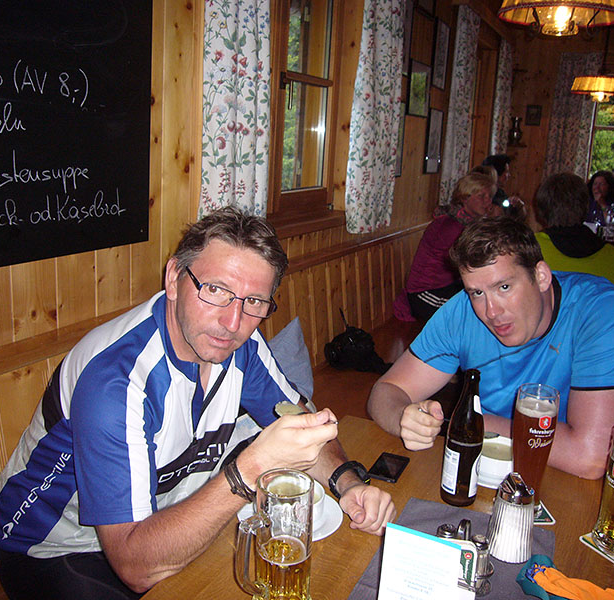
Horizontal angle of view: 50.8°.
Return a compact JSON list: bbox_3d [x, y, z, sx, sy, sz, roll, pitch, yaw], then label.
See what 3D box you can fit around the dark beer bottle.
[{"bbox_3d":[0.309,0.263,1.252,0.069,0.264,0.069,10,15,25],"label":"dark beer bottle"}]

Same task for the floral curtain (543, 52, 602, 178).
[{"bbox_3d":[2.308,-1.509,5.697,0.380,1.260,0.110,10,15,25],"label":"floral curtain"}]

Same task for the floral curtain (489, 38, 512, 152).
[{"bbox_3d":[1.578,-1.484,5.388,0.100,1.260,0.320,10,15,25],"label":"floral curtain"}]

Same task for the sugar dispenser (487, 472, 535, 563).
[{"bbox_3d":[0.361,0.363,1.110,0.075,0.143,0.075,15,18,38],"label":"sugar dispenser"}]

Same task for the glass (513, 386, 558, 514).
[{"bbox_3d":[0.425,0.287,1.238,0.081,0.237,0.081,10,15,25],"label":"glass"}]

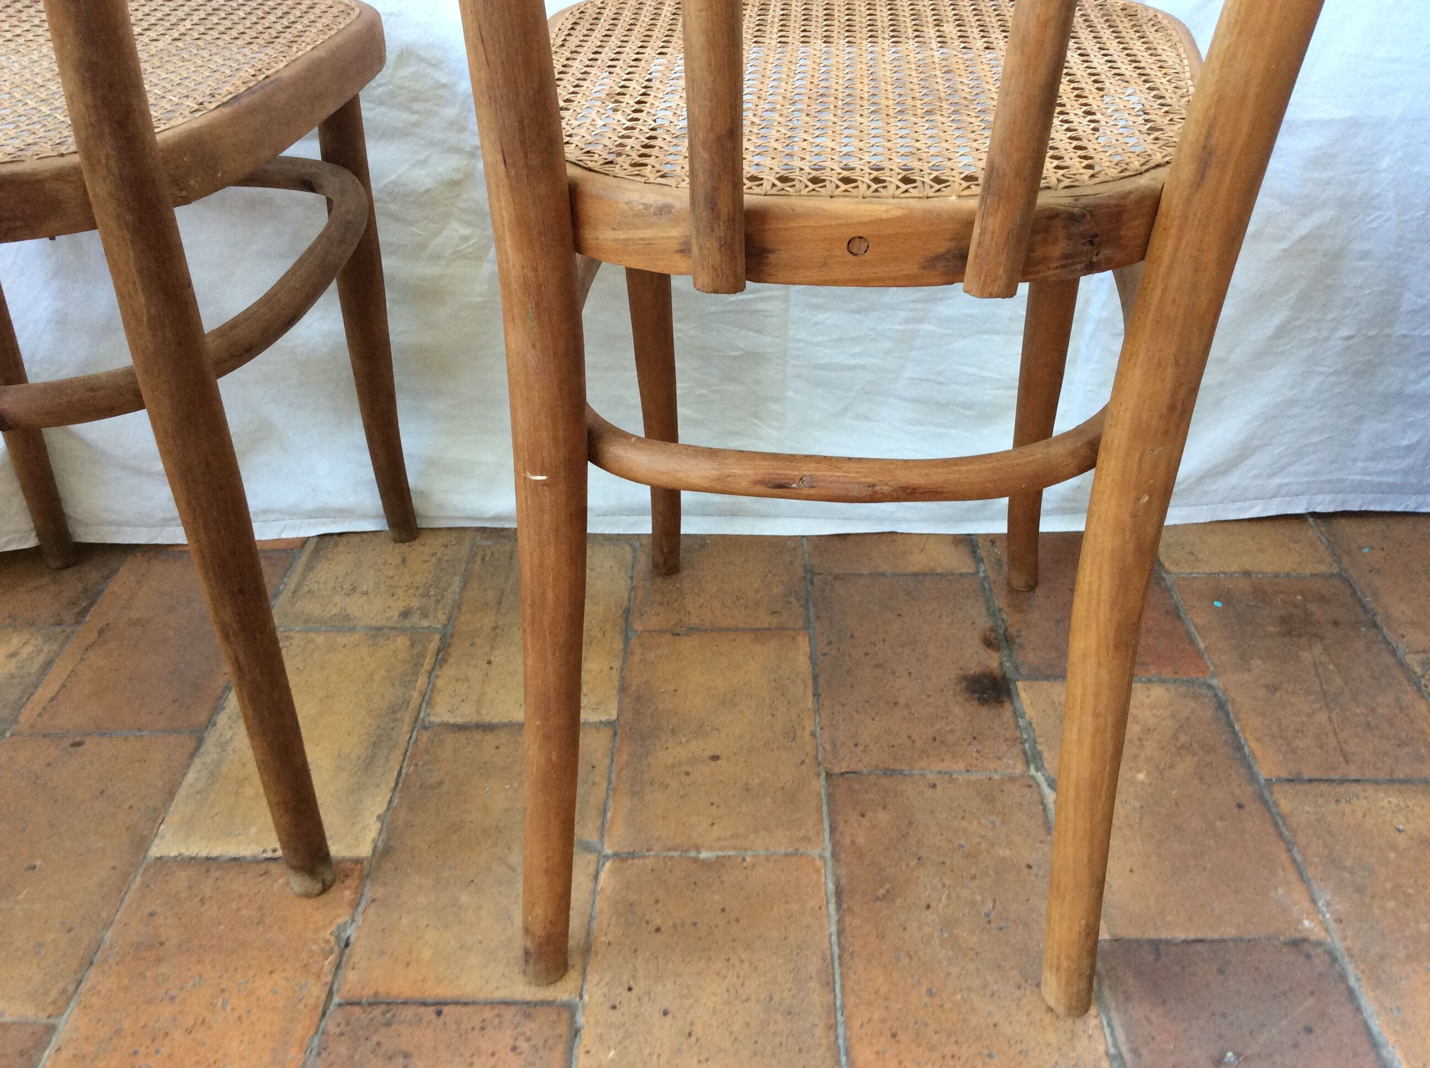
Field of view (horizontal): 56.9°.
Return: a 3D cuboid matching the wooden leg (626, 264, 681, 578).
[{"bbox_3d":[-0.047,-0.128,1.048,0.038,0.420,0.042,4,41,6],"label":"wooden leg"}]

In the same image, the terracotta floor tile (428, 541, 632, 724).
[{"bbox_3d":[-0.149,0.085,1.121,0.149,0.017,0.246,0,33,2],"label":"terracotta floor tile"}]

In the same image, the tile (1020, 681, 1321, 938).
[{"bbox_3d":[0.312,0.192,0.938,0.150,0.017,0.250,0,33,2],"label":"tile"}]

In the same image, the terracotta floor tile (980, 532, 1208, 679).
[{"bbox_3d":[0.318,0.053,1.153,0.150,0.017,0.247,0,33,2],"label":"terracotta floor tile"}]

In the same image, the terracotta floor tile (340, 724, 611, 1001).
[{"bbox_3d":[-0.154,0.221,0.909,0.149,0.017,0.249,0,33,2],"label":"terracotta floor tile"}]

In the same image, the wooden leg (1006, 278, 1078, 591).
[{"bbox_3d":[0.251,-0.117,1.019,0.038,0.420,0.042,1,41,8],"label":"wooden leg"}]

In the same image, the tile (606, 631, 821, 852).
[{"bbox_3d":[0.003,0.156,1.004,0.148,0.017,0.245,0,33,2],"label":"tile"}]

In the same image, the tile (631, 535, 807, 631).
[{"bbox_3d":[0.008,0.019,1.216,0.148,0.017,0.247,0,33,2],"label":"tile"}]

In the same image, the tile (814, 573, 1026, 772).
[{"bbox_3d":[0.159,0.112,1.067,0.150,0.017,0.246,0,33,2],"label":"tile"}]

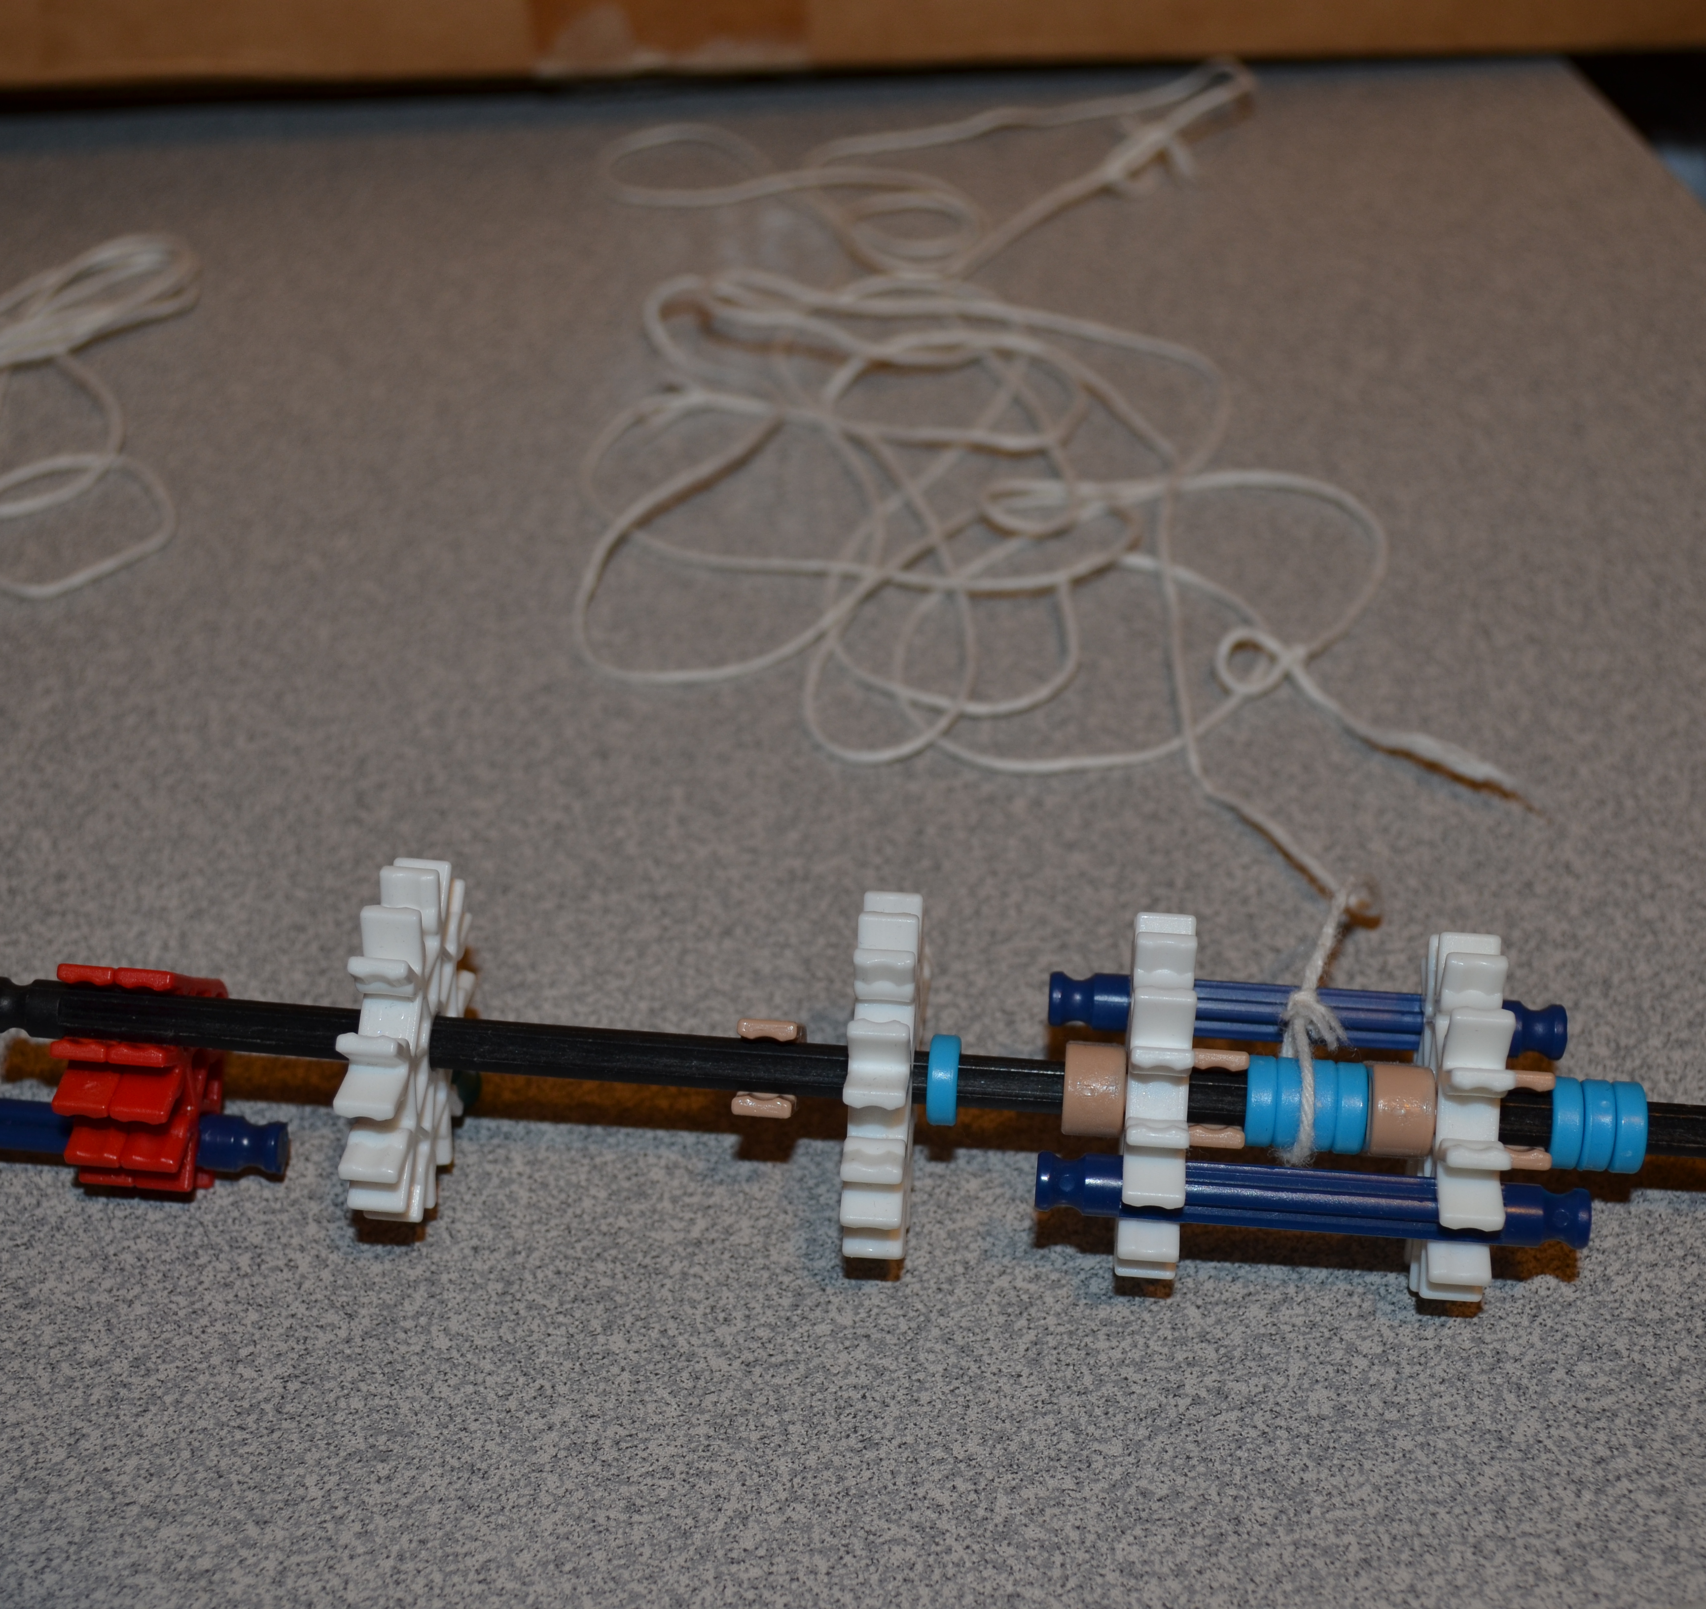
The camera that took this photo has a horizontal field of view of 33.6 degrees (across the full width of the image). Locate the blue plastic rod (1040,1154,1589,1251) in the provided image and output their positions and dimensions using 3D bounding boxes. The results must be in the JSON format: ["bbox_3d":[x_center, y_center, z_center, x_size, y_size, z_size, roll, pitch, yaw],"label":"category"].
[{"bbox_3d":[0.045,0.039,0.279,0.054,0.006,0.006,4,38,4],"label":"blue plastic rod"}]

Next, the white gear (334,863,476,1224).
[{"bbox_3d":[-0.047,0.024,0.296,0.006,0.037,0.037,4,38,4],"label":"white gear"}]

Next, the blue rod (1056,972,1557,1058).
[{"bbox_3d":[0.048,0.022,0.300,0.054,0.006,0.006,4,38,4],"label":"blue rod"}]

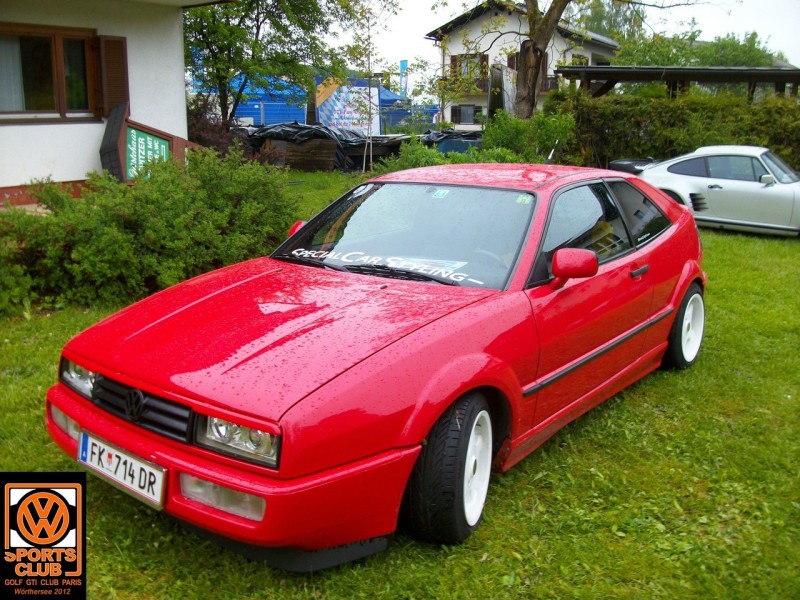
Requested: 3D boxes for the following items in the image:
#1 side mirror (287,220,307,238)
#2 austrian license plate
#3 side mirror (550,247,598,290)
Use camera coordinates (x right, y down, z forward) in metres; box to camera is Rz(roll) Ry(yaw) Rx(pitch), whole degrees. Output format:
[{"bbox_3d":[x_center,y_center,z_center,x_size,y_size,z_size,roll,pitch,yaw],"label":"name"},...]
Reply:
[{"bbox_3d":[-0.526,-0.364,4.388,0.208,0.162,0.110,11,18,38],"label":"side mirror"},{"bbox_3d":[-0.967,0.575,2.718,0.522,0.128,0.020,11,8,38],"label":"austrian license plate"},{"bbox_3d":[0.745,-0.133,3.389,0.208,0.162,0.110,11,18,38],"label":"side mirror"}]

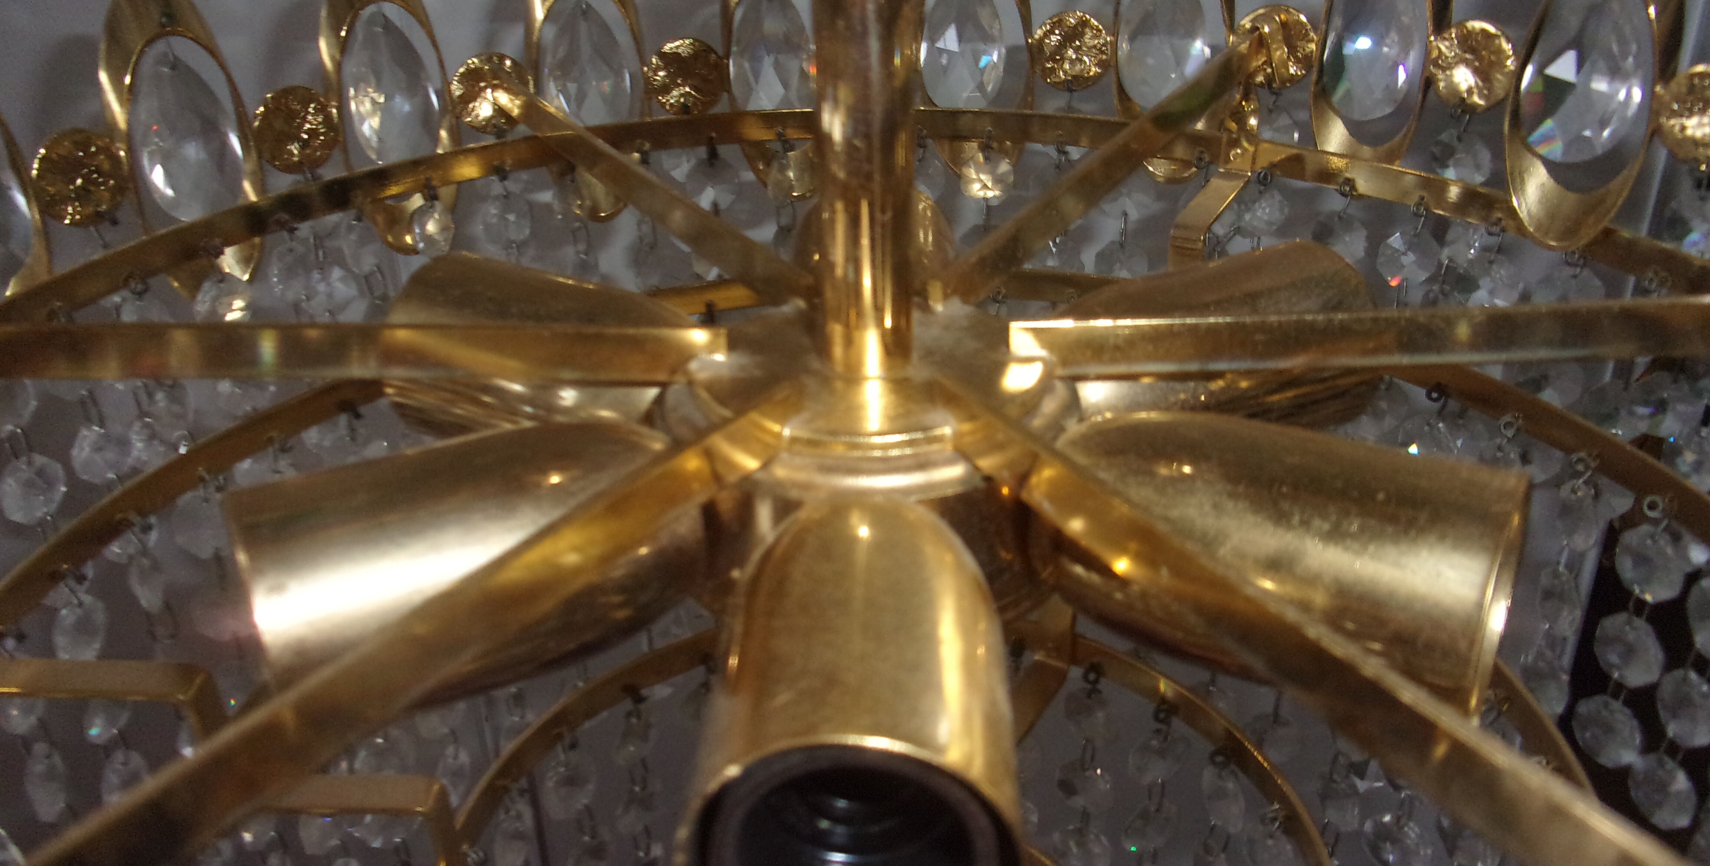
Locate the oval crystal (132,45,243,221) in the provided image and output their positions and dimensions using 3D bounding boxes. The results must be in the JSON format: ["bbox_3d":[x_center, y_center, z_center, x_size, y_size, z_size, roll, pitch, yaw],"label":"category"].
[{"bbox_3d":[-0.196,-0.086,0.405,0.014,0.051,0.031,18,27,35],"label":"oval crystal"}]

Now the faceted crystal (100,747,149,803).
[{"bbox_3d":[-0.171,0.082,0.325,0.008,0.020,0.018,0,27,4],"label":"faceted crystal"}]

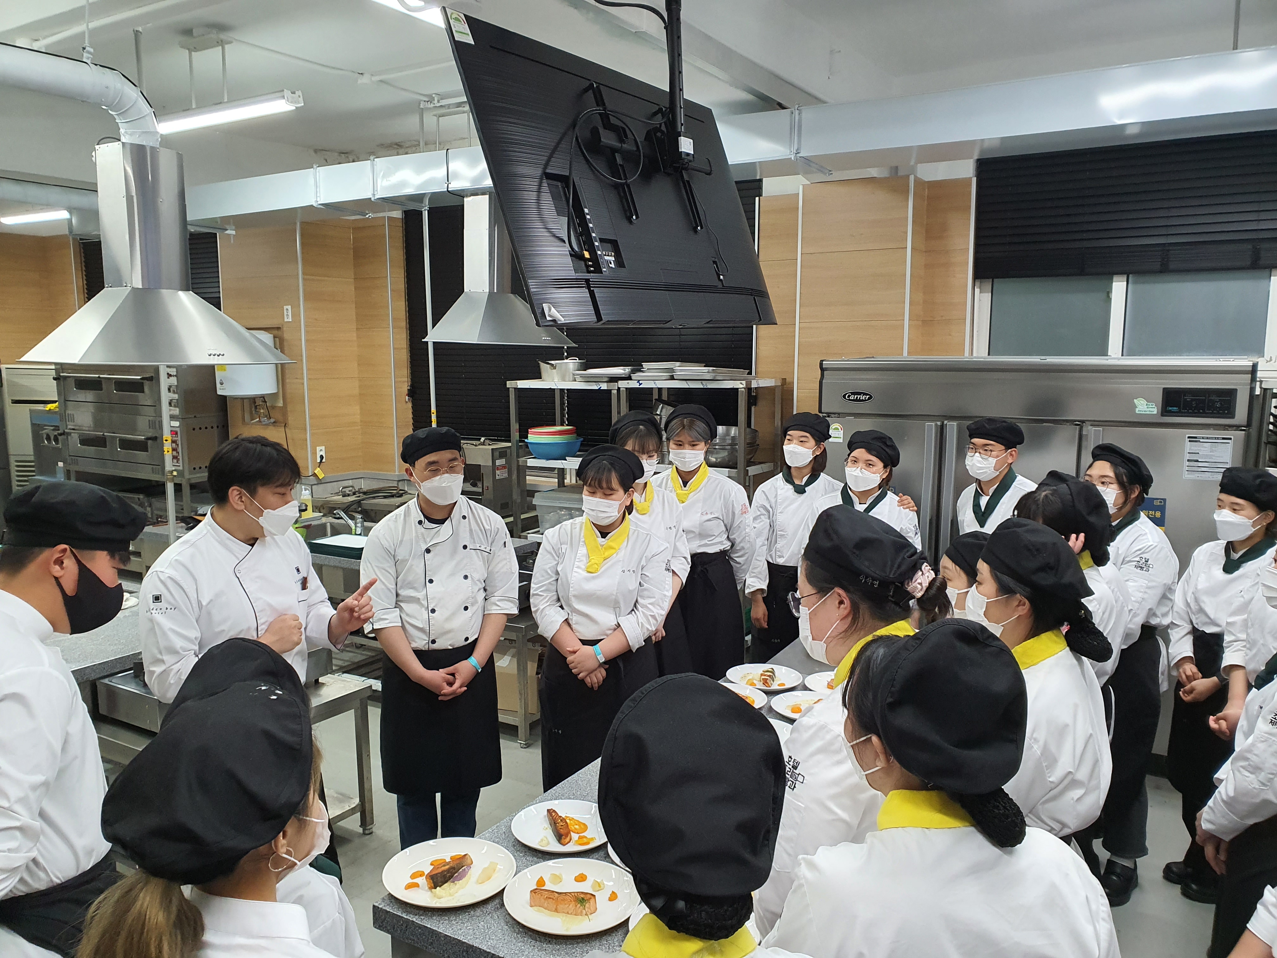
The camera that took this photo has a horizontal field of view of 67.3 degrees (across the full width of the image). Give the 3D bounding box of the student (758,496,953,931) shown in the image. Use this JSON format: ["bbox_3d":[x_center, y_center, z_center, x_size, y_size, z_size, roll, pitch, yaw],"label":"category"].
[{"bbox_3d":[0.451,0.920,1.950,0.350,1.680,0.460,5,9,30],"label":"student"}]

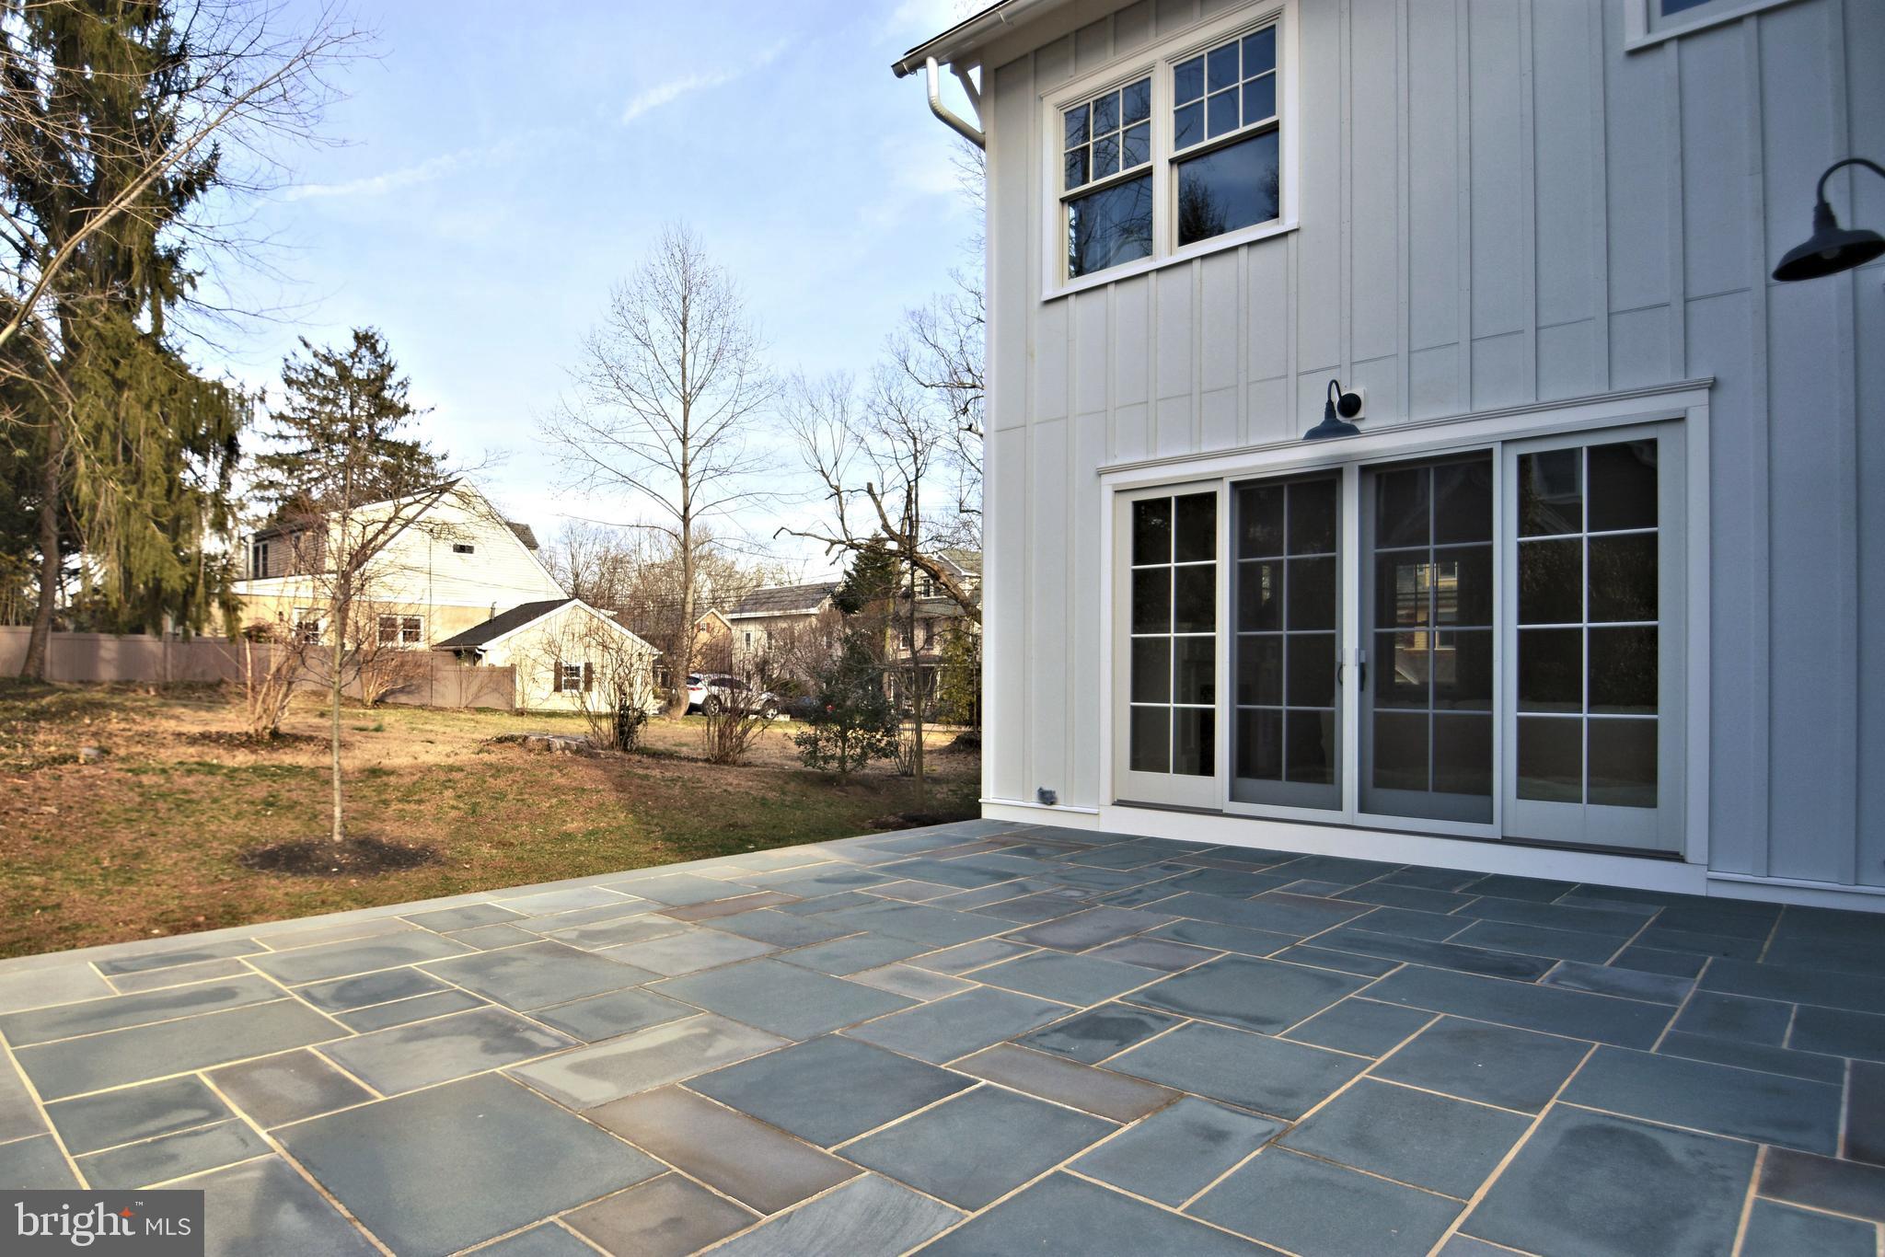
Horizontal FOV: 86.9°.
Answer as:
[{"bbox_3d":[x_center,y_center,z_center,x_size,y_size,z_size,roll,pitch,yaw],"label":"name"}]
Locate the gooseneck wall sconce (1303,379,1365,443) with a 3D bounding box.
[{"bbox_3d":[2.509,-1.397,6.360,0.360,0.380,0.520,-2,-4,38],"label":"gooseneck wall sconce"}]

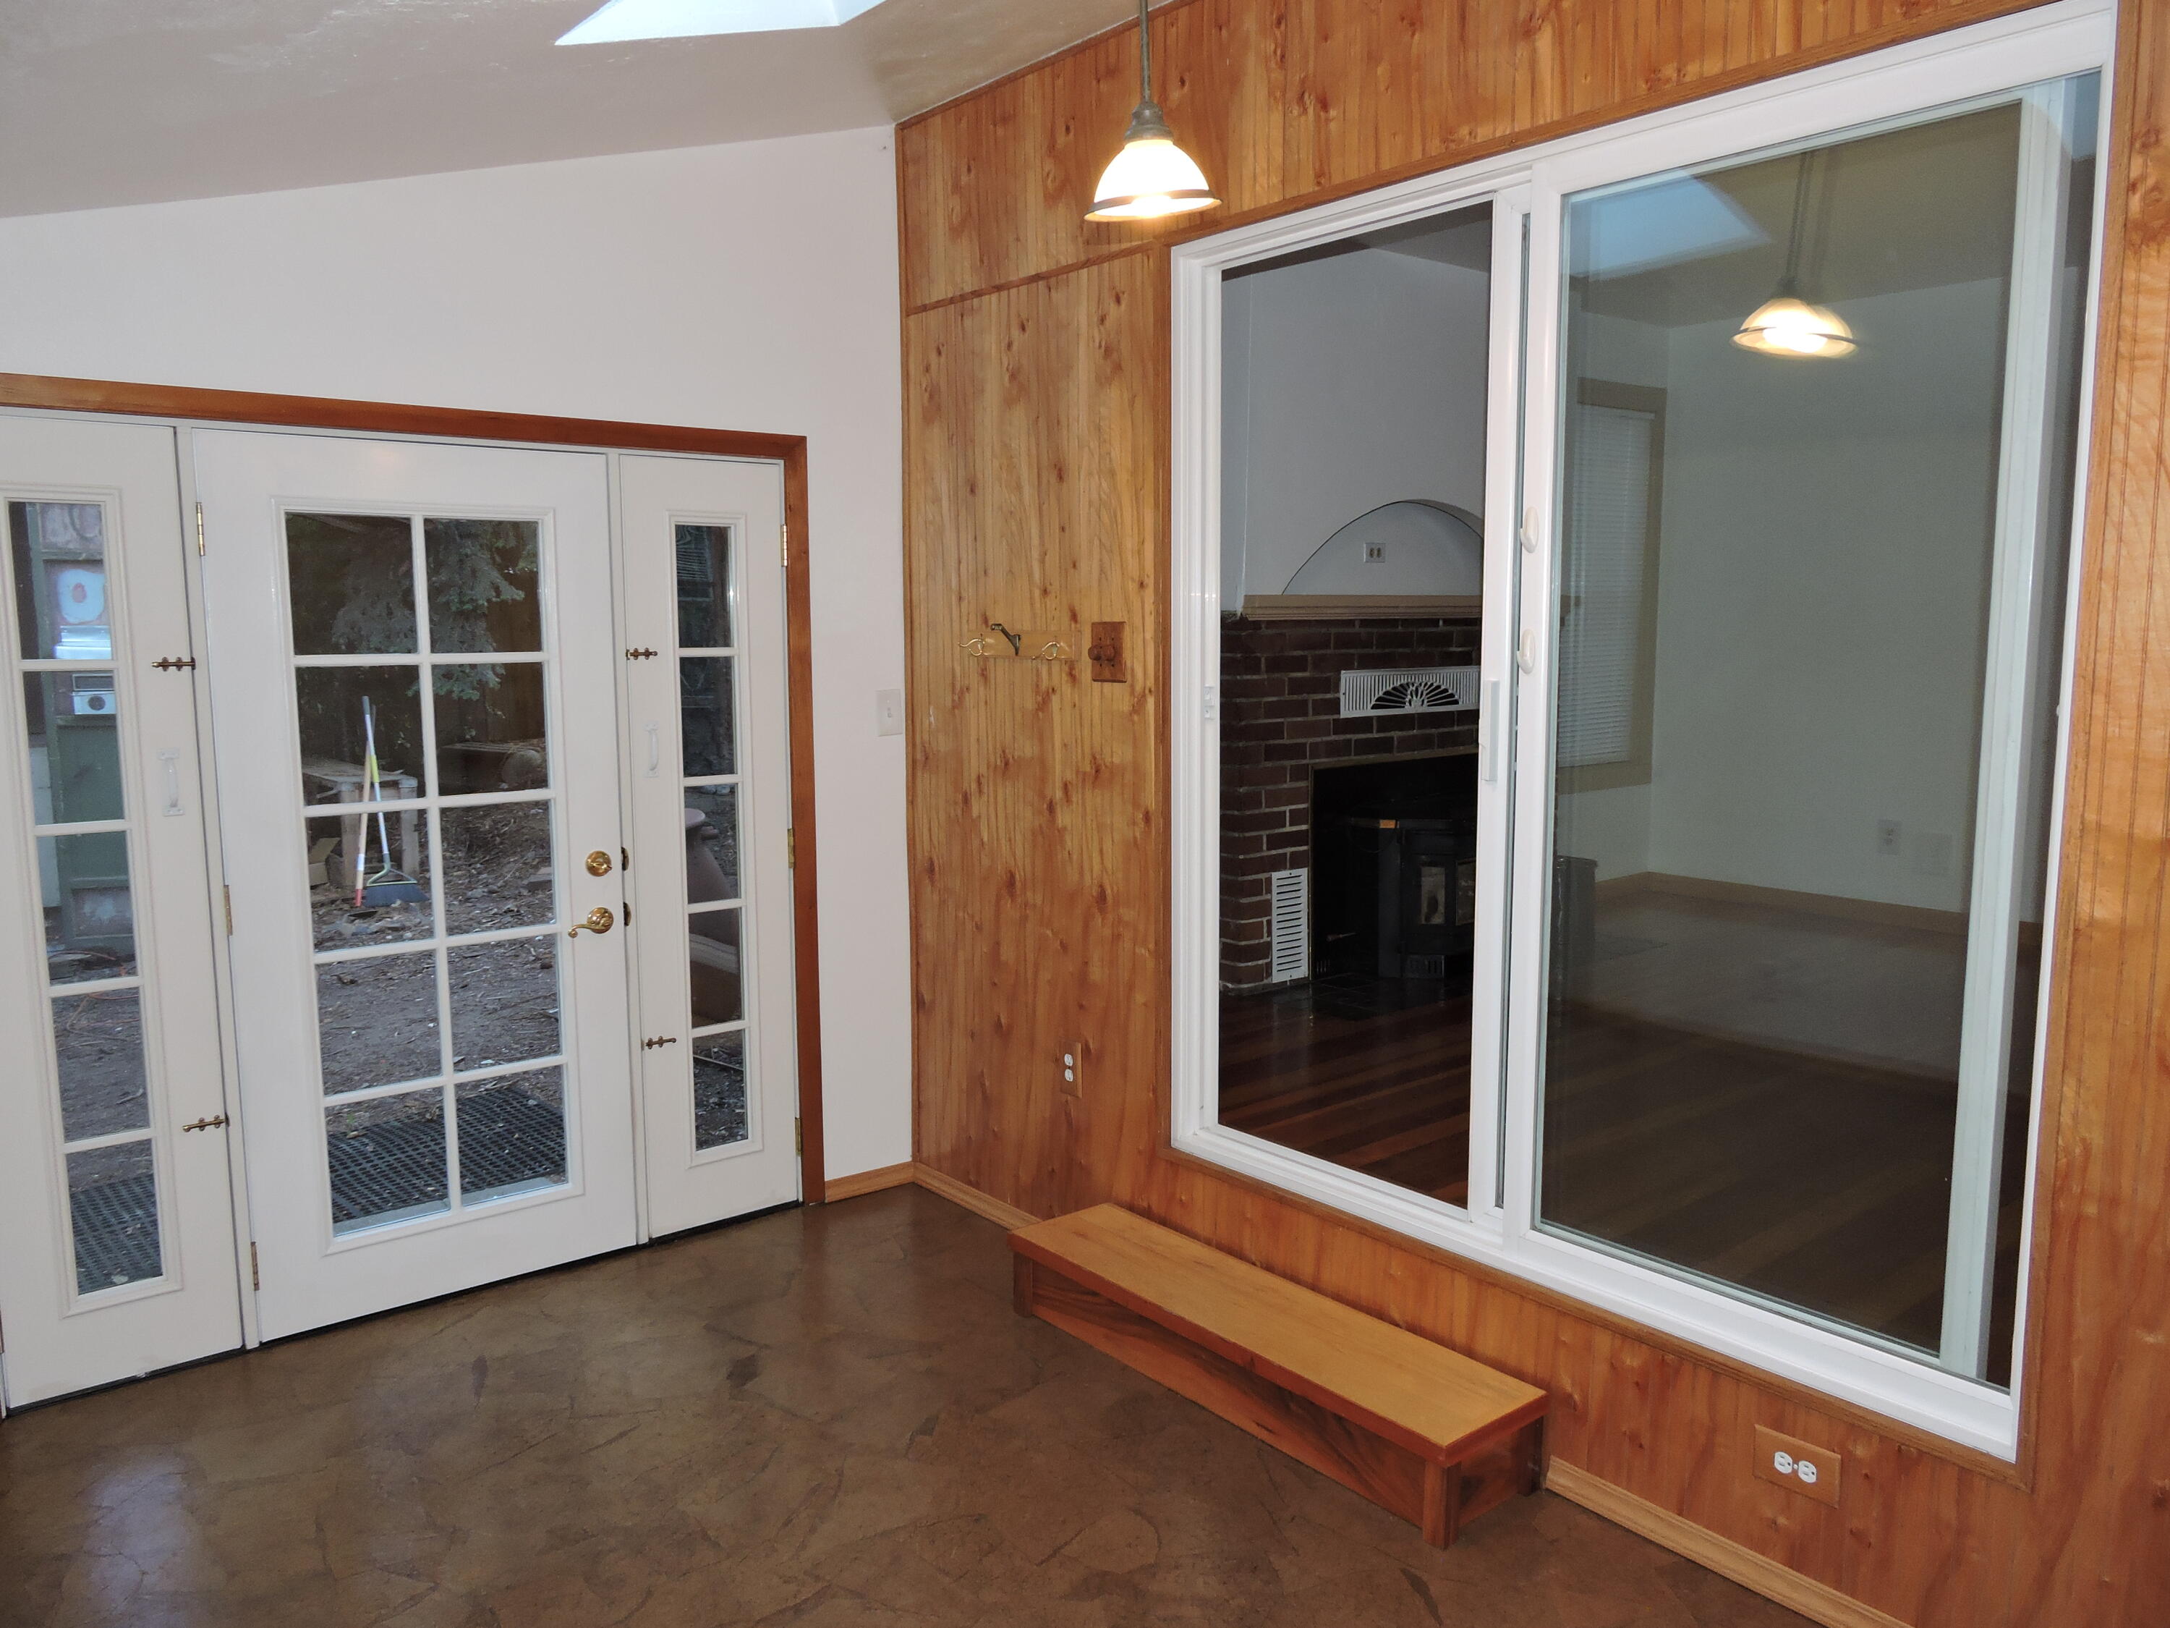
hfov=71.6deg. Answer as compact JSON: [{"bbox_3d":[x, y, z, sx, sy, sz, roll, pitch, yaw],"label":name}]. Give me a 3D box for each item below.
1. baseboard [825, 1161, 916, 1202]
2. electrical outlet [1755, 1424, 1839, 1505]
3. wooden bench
[{"bbox_3d":[-0.621,1.058,4.325,0.282,0.066,0.014,-6,9,-39],"label":"baseboard"},{"bbox_3d":[1.135,1.041,2.400,0.012,0.087,0.138,-6,9,-39],"label":"electrical outlet"},{"bbox_3d":[0.341,1.123,3.157,0.304,0.201,1.257,-6,9,-39],"label":"wooden bench"}]

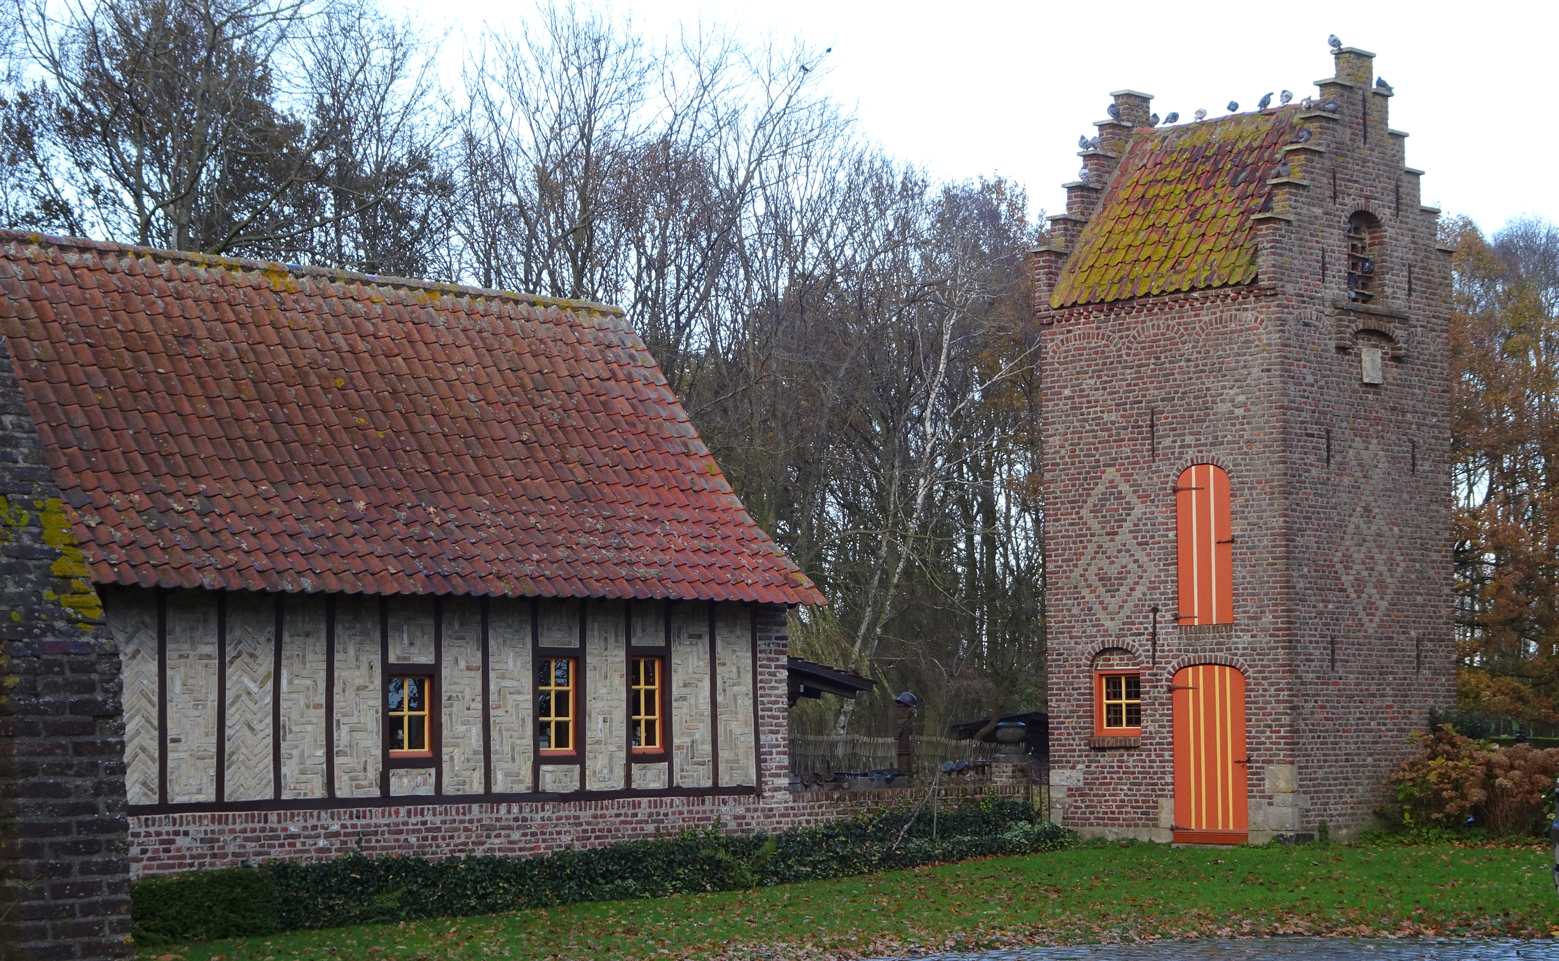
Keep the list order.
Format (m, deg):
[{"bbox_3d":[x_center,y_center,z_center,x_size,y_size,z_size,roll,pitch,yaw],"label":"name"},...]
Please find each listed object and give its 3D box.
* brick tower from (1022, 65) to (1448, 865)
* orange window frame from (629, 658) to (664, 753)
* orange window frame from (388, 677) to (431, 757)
[{"bbox_3d":[5.987,-0.412,35.729,3.820,9.720,3.900,-5,-7,43],"label":"brick tower"},{"bbox_3d":[-1.425,2.400,29.910,0.480,1.030,0.100,4,-7,-44],"label":"orange window frame"},{"bbox_3d":[-3.675,2.329,27.740,0.550,0.780,0.100,4,-7,-44],"label":"orange window frame"}]

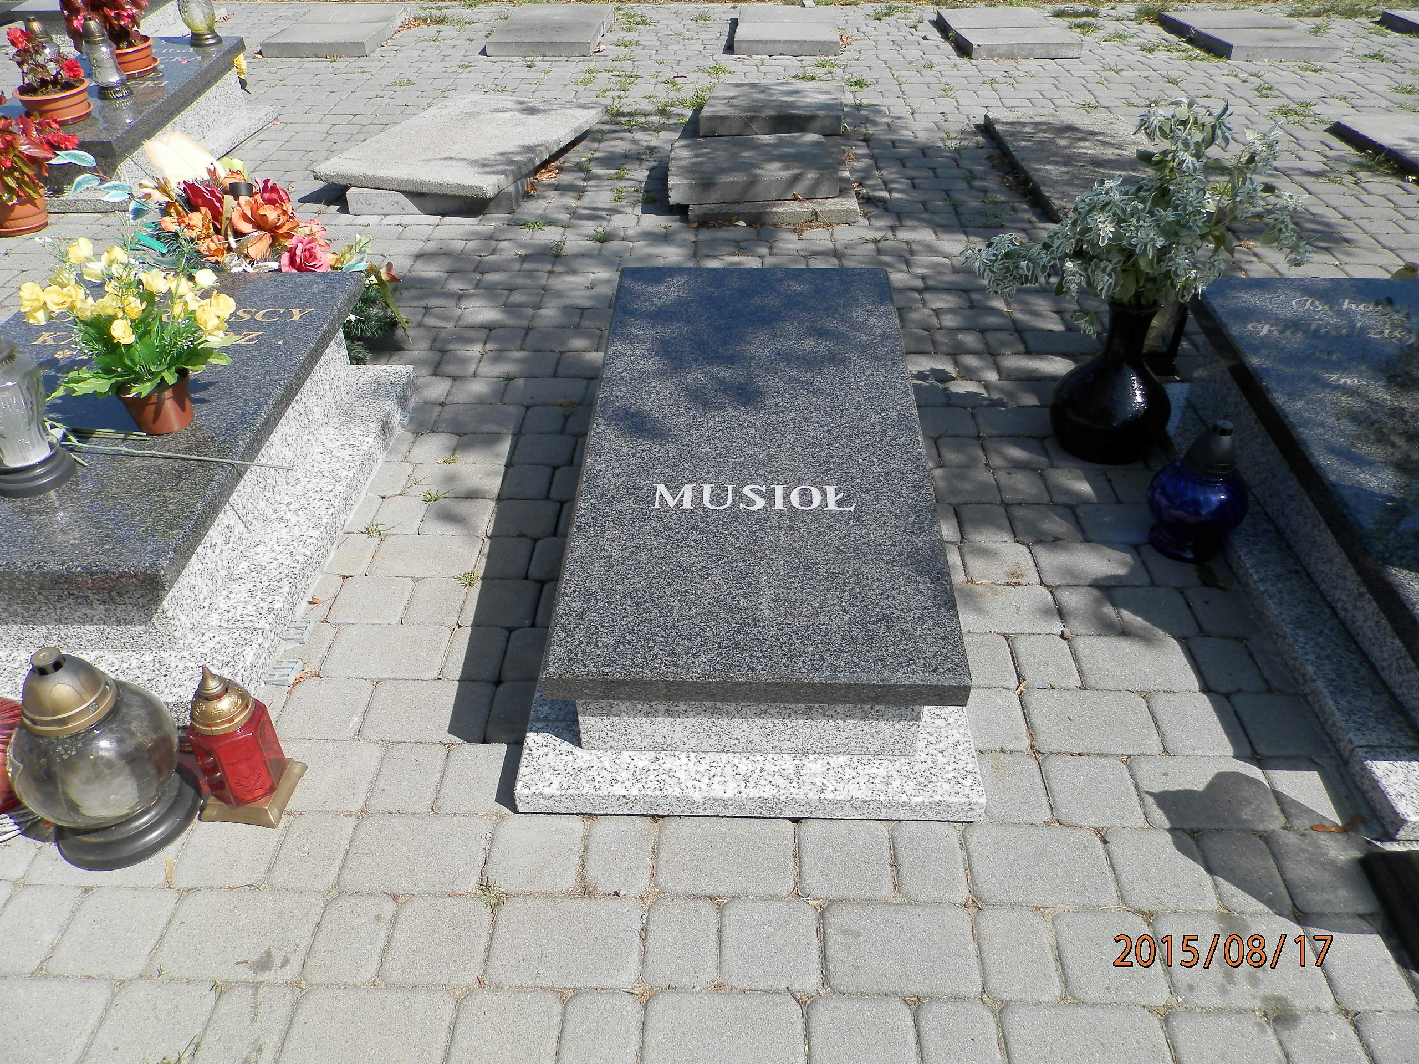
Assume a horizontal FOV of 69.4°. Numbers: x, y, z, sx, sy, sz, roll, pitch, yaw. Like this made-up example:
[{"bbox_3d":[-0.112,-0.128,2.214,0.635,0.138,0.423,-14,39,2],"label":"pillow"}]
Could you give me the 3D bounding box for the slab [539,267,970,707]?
[{"bbox_3d":[0.071,-0.158,1.687,0.536,0.042,1.073,1,42,1],"label":"slab"}]

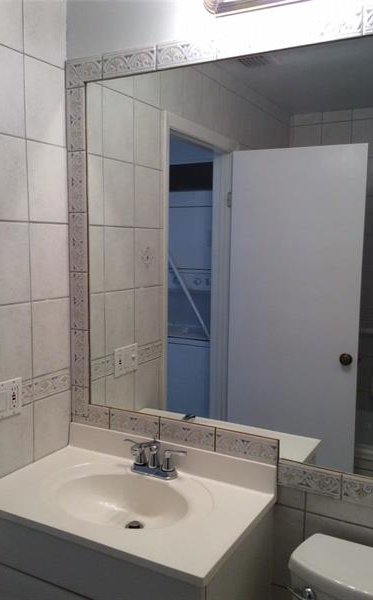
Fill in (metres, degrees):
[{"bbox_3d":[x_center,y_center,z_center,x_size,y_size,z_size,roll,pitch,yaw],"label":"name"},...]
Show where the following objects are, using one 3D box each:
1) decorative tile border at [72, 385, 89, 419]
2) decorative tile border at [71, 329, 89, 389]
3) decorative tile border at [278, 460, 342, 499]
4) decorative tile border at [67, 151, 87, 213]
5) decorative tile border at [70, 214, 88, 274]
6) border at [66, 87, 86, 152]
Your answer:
[{"bbox_3d":[-0.371,0.360,1.964,0.074,0.109,0.010,4,8,29],"label":"decorative tile border"},{"bbox_3d":[-0.370,0.205,1.946,0.074,0.201,0.010,4,8,29],"label":"decorative tile border"},{"bbox_3d":[0.352,0.511,1.576,0.183,0.077,0.010,4,8,29],"label":"decorative tile border"},{"bbox_3d":[-0.367,-0.400,1.875,0.074,0.201,0.010,4,8,29],"label":"decorative tile border"},{"bbox_3d":[-0.368,-0.198,1.899,0.074,0.201,0.010,4,8,29],"label":"decorative tile border"},{"bbox_3d":[-0.365,-0.602,1.851,0.074,0.201,0.010,4,8,29],"label":"border"}]

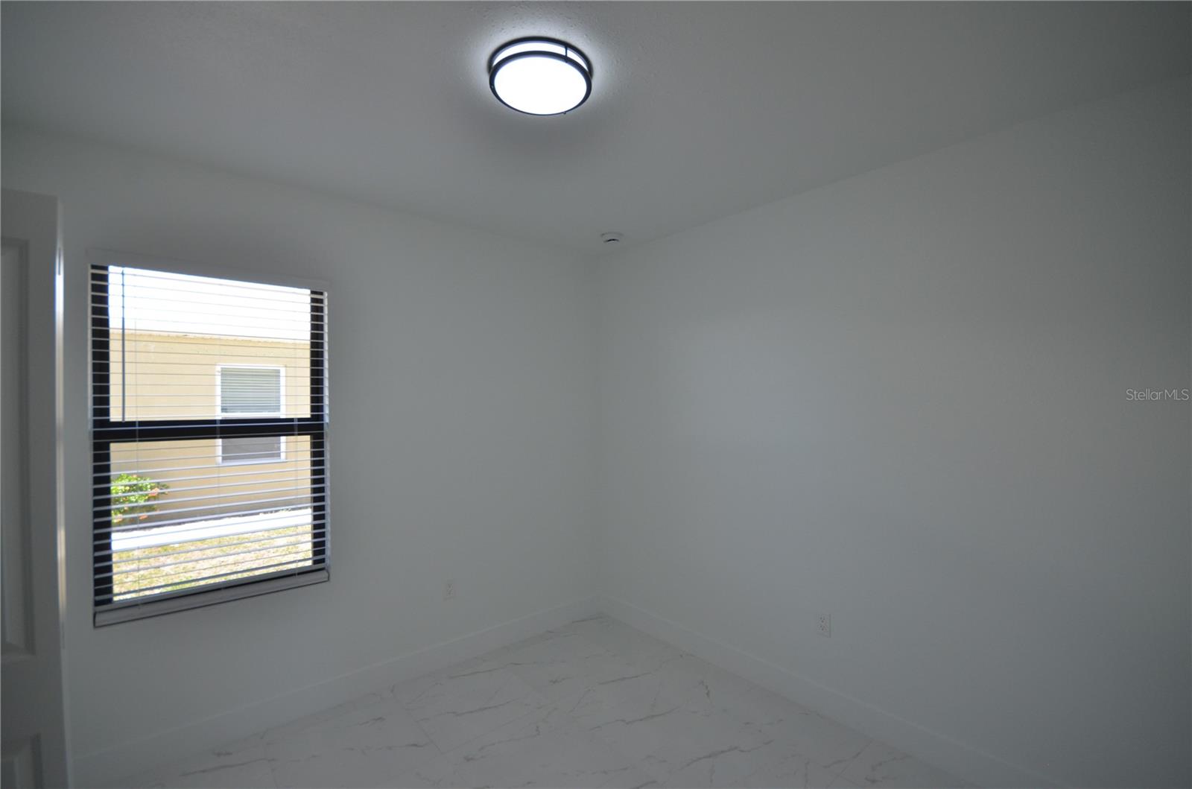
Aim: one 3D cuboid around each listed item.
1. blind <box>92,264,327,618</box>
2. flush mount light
[{"bbox_3d":[-1.680,0.183,2.225,0.865,1.410,0.080,0,0,-41],"label":"blind"},{"bbox_3d":[-0.173,-0.985,1.555,0.332,0.064,0.332,0,0,0],"label":"flush mount light"}]

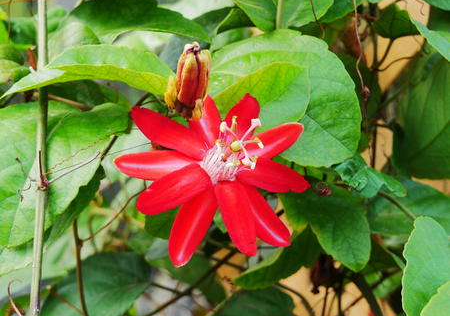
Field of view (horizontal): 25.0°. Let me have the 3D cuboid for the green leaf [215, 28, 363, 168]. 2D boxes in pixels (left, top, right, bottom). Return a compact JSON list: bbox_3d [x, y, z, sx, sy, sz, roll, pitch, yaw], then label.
[{"bbox_3d":[0.032,-0.033,0.565,0.083,0.076,0.030,1,7,-3],"label":"green leaf"}]

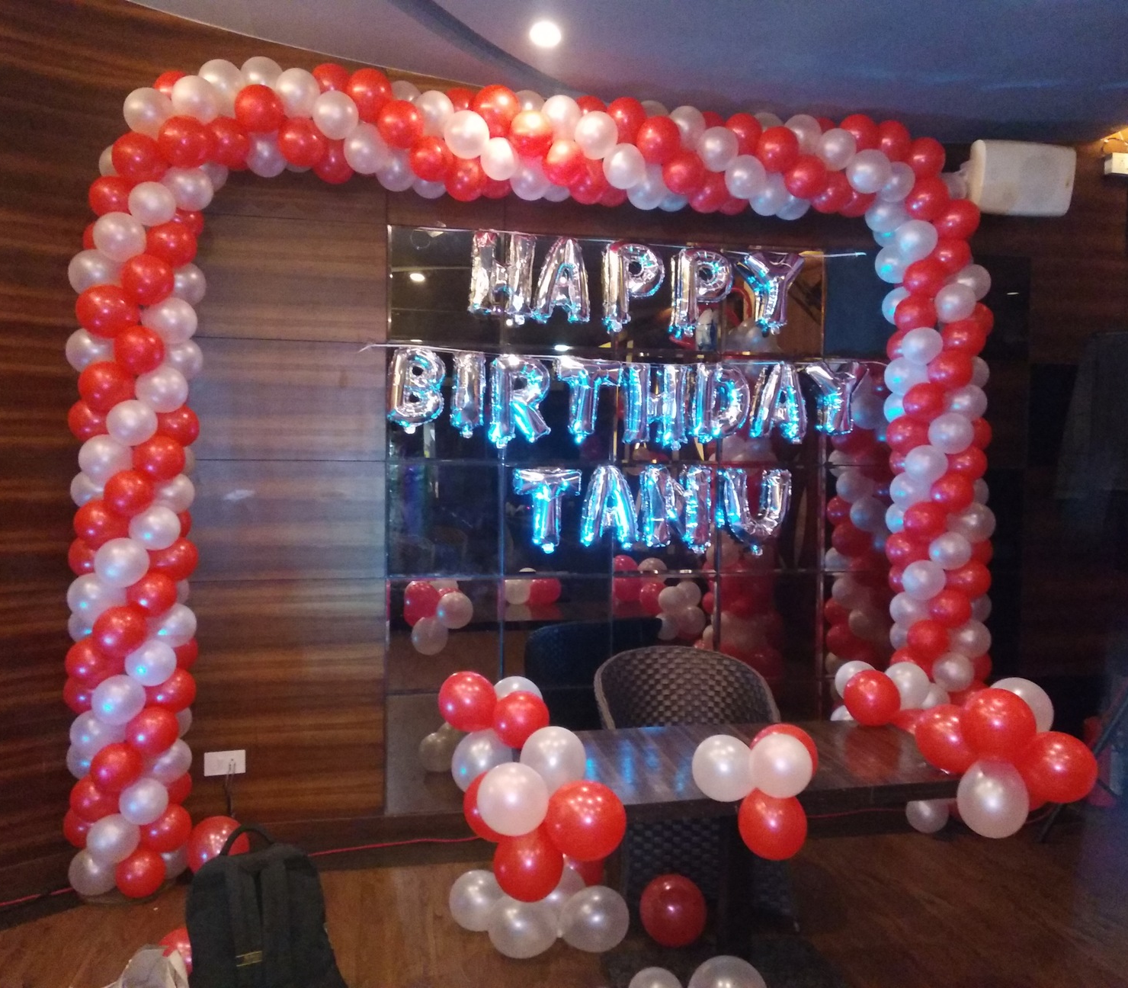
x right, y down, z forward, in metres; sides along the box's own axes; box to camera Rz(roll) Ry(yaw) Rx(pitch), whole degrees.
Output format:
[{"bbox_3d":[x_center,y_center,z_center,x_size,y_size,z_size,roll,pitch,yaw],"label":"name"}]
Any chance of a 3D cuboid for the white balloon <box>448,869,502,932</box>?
[{"bbox_3d":[-0.250,1.169,2.850,0.169,0.181,0.178,0,0,-12],"label":"white balloon"}]

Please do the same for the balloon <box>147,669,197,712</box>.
[{"bbox_3d":[-1.355,0.678,3.420,0.160,0.150,0.160,0,2,-11],"label":"balloon"}]

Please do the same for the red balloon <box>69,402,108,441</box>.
[{"bbox_3d":[-1.625,-0.255,3.400,0.160,0.157,0.160,0,2,-11],"label":"red balloon"}]

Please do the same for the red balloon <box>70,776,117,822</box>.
[{"bbox_3d":[-1.597,1.039,3.370,0.165,0.161,0.166,0,0,-12],"label":"red balloon"}]

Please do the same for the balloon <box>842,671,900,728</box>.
[{"bbox_3d":[0.889,0.591,2.860,0.157,0.157,0.157,0,0,-12],"label":"balloon"}]

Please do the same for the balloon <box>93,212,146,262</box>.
[{"bbox_3d":[-1.490,-0.863,3.320,0.180,0.169,0.178,0,0,-12],"label":"balloon"}]

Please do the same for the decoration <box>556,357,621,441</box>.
[{"bbox_3d":[0.097,-0.372,3.865,0.243,0.328,0.070,0,1,-11],"label":"decoration"}]

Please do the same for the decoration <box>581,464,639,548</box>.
[{"bbox_3d":[0.182,0.049,3.888,0.218,0.325,0.070,0,1,-11],"label":"decoration"}]

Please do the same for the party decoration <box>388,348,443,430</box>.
[{"bbox_3d":[-0.552,-0.386,3.670,0.210,0.315,0.060,0,2,-11],"label":"party decoration"}]

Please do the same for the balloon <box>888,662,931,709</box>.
[{"bbox_3d":[1.091,0.605,3.137,0.150,0.150,0.150,0,1,-11],"label":"balloon"}]

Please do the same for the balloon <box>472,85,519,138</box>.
[{"bbox_3d":[-0.236,-1.319,3.414,0.165,0.165,0.165,0,0,-12],"label":"balloon"}]

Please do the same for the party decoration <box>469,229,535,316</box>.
[{"bbox_3d":[-0.243,-0.863,3.860,0.255,0.340,0.080,0,0,-12],"label":"party decoration"}]

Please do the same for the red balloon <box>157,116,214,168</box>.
[{"bbox_3d":[-1.250,-1.163,3.270,0.170,0.168,0.170,0,2,-11],"label":"red balloon"}]

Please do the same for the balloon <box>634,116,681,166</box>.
[{"bbox_3d":[0.336,-1.256,3.515,0.163,0.168,0.163,0,1,0],"label":"balloon"}]

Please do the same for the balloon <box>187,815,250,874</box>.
[{"bbox_3d":[-1.239,1.280,3.550,0.210,0.220,0.210,0,1,-11],"label":"balloon"}]

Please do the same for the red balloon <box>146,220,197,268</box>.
[{"bbox_3d":[-1.321,-0.840,3.329,0.172,0.165,0.180,0,1,-11],"label":"red balloon"}]

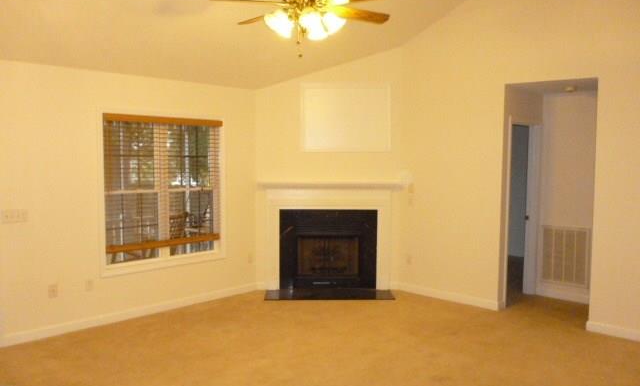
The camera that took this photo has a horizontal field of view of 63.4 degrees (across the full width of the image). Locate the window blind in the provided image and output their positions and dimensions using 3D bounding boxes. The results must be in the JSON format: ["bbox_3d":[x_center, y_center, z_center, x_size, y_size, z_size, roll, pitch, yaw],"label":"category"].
[{"bbox_3d":[-1.649,-0.053,5.570,1.351,1.488,0.100,-4,6,-44],"label":"window blind"}]

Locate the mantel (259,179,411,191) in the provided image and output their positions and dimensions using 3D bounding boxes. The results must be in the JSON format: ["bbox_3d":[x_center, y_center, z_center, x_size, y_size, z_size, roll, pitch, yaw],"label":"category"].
[{"bbox_3d":[0.141,-0.096,6.297,1.795,0.130,0.180,0,4,0],"label":"mantel"}]

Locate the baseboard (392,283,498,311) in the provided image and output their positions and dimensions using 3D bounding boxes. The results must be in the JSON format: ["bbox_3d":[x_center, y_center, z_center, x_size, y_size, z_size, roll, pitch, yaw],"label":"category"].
[{"bbox_3d":[1.466,1.204,6.084,0.018,0.095,1.353,-4,6,-44],"label":"baseboard"}]

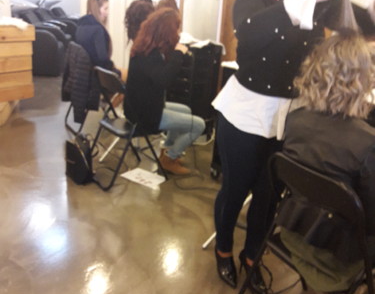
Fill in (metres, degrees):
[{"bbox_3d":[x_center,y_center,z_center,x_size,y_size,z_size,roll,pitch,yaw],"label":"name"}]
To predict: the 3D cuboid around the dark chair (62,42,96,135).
[{"bbox_3d":[-0.917,-0.565,3.911,0.490,0.785,0.460,-11,25,-33],"label":"dark chair"}]

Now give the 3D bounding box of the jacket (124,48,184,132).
[{"bbox_3d":[-0.268,-0.440,2.880,0.380,0.580,0.420,-12,26,-34],"label":"jacket"}]

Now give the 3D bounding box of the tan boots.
[{"bbox_3d":[-0.106,0.106,3.173,0.260,0.150,0.200,1,21,-7],"label":"tan boots"}]

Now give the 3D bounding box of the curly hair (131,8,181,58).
[{"bbox_3d":[-0.215,-0.770,2.720,0.300,0.350,0.290,-12,26,-34],"label":"curly hair"}]

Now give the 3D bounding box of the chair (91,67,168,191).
[{"bbox_3d":[-0.451,-0.148,2.902,0.490,0.785,0.460,-12,26,-34],"label":"chair"}]

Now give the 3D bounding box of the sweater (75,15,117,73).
[{"bbox_3d":[-0.860,-0.917,3.802,0.340,0.560,0.420,-11,25,-33],"label":"sweater"}]

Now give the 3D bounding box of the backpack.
[{"bbox_3d":[-0.780,0.070,2.928,0.210,0.320,0.140,20,27,37],"label":"backpack"}]

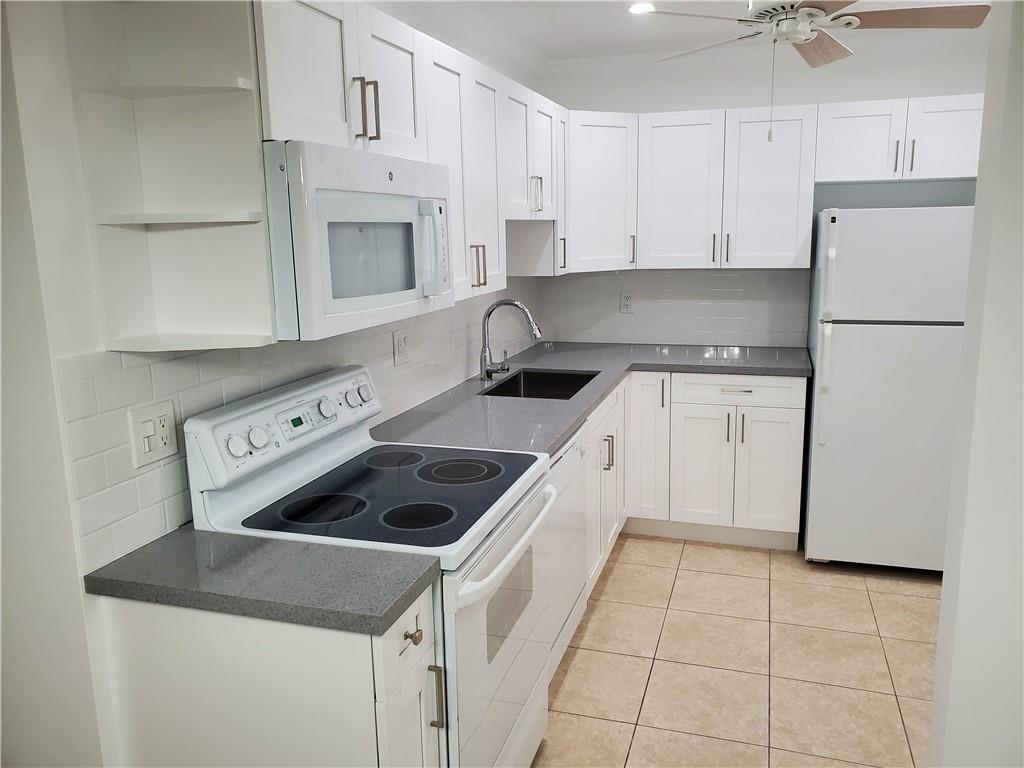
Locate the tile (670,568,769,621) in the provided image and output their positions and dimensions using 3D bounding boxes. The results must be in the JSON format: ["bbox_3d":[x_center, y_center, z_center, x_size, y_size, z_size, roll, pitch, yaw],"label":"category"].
[{"bbox_3d":[0.914,0.920,3.360,0.402,0.010,0.400,2,12,18],"label":"tile"}]

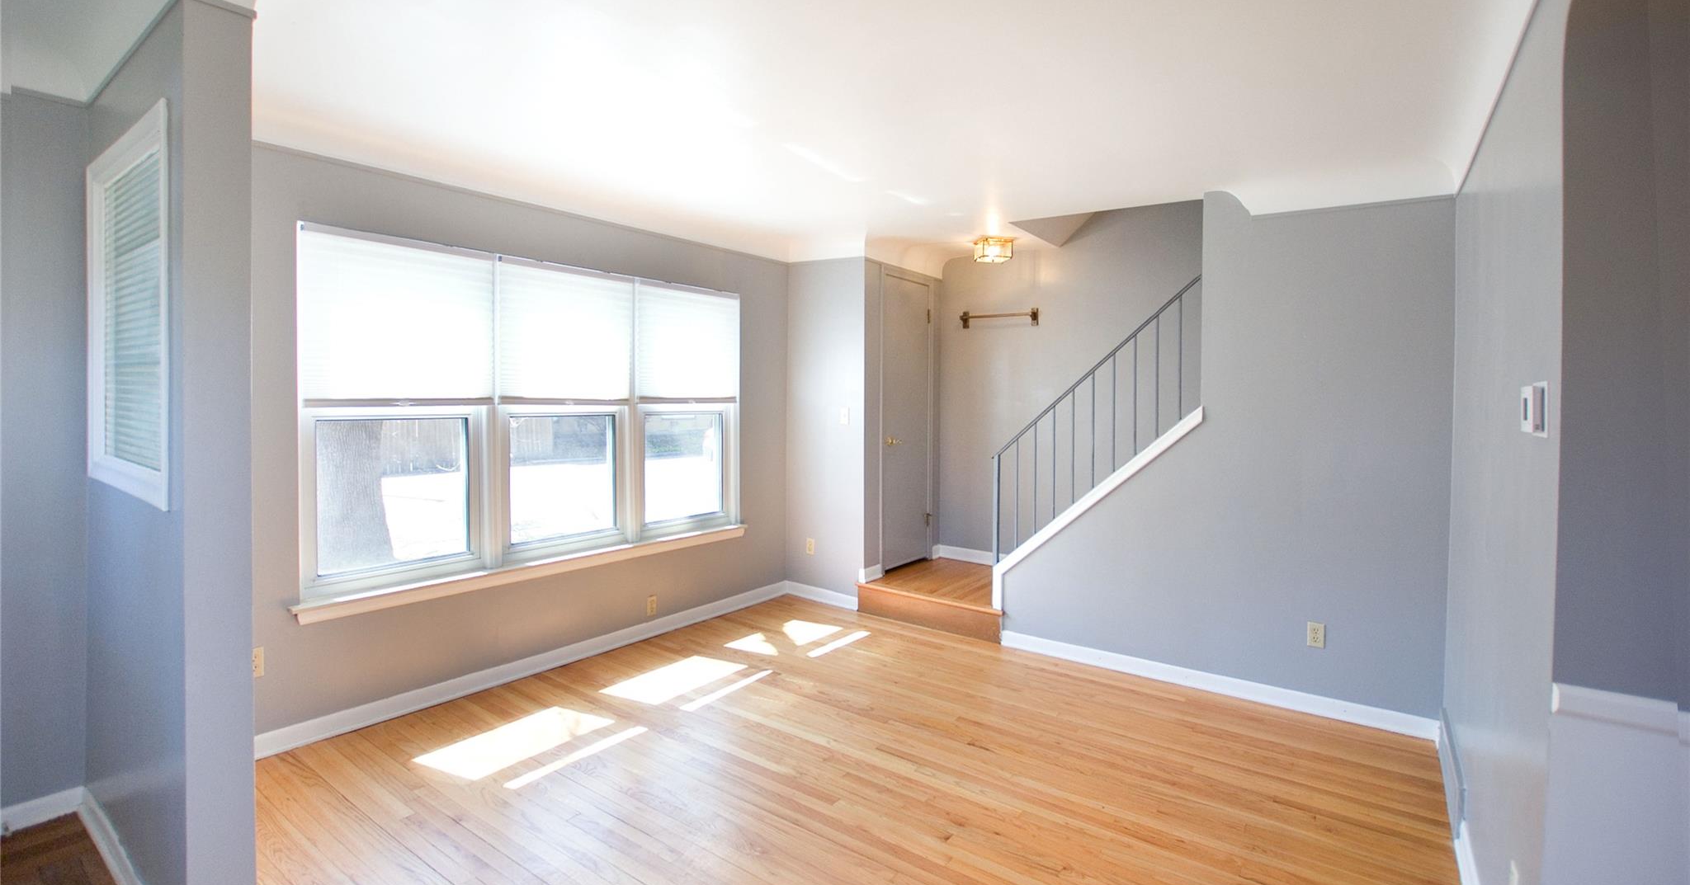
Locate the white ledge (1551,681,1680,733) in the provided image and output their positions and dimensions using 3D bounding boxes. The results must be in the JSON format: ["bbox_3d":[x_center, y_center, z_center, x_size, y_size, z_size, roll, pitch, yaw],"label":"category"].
[{"bbox_3d":[1.257,0.432,1.154,0.139,0.050,0.035,2,3,37],"label":"white ledge"}]

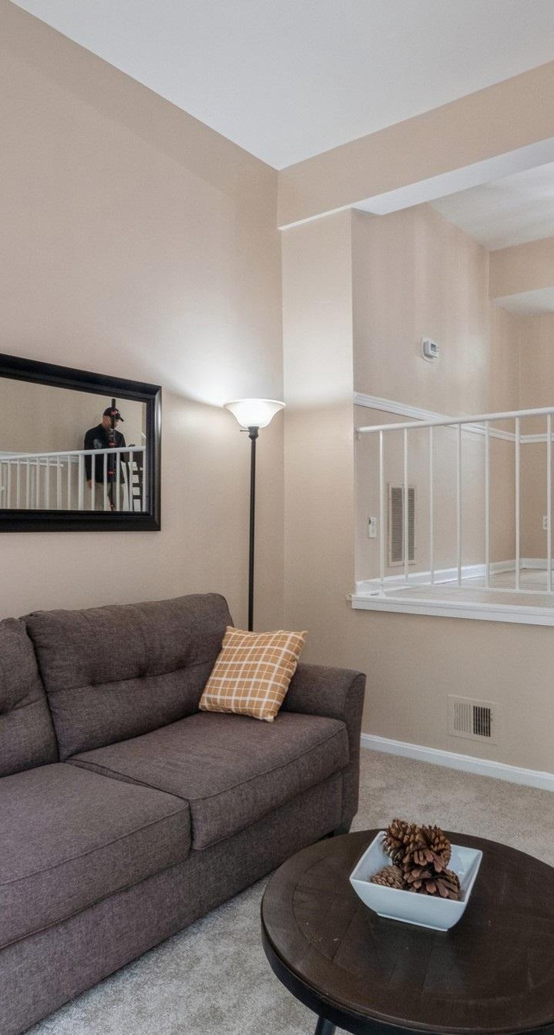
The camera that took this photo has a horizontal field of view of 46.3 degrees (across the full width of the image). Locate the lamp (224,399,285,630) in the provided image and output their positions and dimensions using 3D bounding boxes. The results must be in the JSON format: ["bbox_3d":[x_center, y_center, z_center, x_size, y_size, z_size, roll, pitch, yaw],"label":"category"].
[{"bbox_3d":[-0.124,0.310,3.300,0.310,1.830,0.310,0,0,0],"label":"lamp"}]

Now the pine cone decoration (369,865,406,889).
[{"bbox_3d":[0.230,0.750,1.341,0.080,0.060,0.062,0,0,-11],"label":"pine cone decoration"}]

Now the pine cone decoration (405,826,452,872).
[{"bbox_3d":[0.310,0.680,1.329,0.090,0.083,0.090,0,0,21],"label":"pine cone decoration"}]

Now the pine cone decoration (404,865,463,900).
[{"bbox_3d":[0.306,0.725,1.270,0.105,0.080,0.095,0,0,21],"label":"pine cone decoration"}]

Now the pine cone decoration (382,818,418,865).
[{"bbox_3d":[0.261,0.675,1.344,0.083,0.083,0.085,0,0,21],"label":"pine cone decoration"}]

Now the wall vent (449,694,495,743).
[{"bbox_3d":[0.966,1.006,3.213,0.246,0.205,0.020,0,0,36],"label":"wall vent"}]

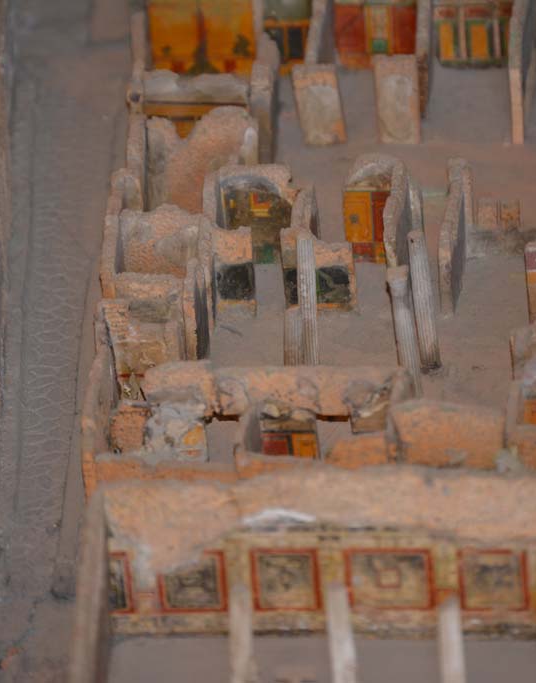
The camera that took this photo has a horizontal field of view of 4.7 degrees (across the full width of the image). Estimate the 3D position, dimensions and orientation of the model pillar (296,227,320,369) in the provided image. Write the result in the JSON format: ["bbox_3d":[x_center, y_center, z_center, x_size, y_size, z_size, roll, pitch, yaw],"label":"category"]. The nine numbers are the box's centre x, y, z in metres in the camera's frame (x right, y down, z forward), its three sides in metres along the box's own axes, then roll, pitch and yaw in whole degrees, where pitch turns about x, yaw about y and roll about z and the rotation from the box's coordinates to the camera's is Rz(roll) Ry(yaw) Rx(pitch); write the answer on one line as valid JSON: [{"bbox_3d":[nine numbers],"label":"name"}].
[{"bbox_3d":[0.013,-0.013,2.203,0.006,0.052,0.006,-2,33,0],"label":"model pillar"}]

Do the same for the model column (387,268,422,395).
[{"bbox_3d":[0.045,-0.001,2.182,0.007,0.052,0.007,-7,33,1],"label":"model column"}]

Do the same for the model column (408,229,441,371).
[{"bbox_3d":[0.052,-0.014,2.201,0.006,0.052,0.006,-7,33,1],"label":"model column"}]

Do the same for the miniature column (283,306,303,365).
[{"bbox_3d":[0.009,0.005,2.190,0.006,0.037,0.006,-2,33,0],"label":"miniature column"}]

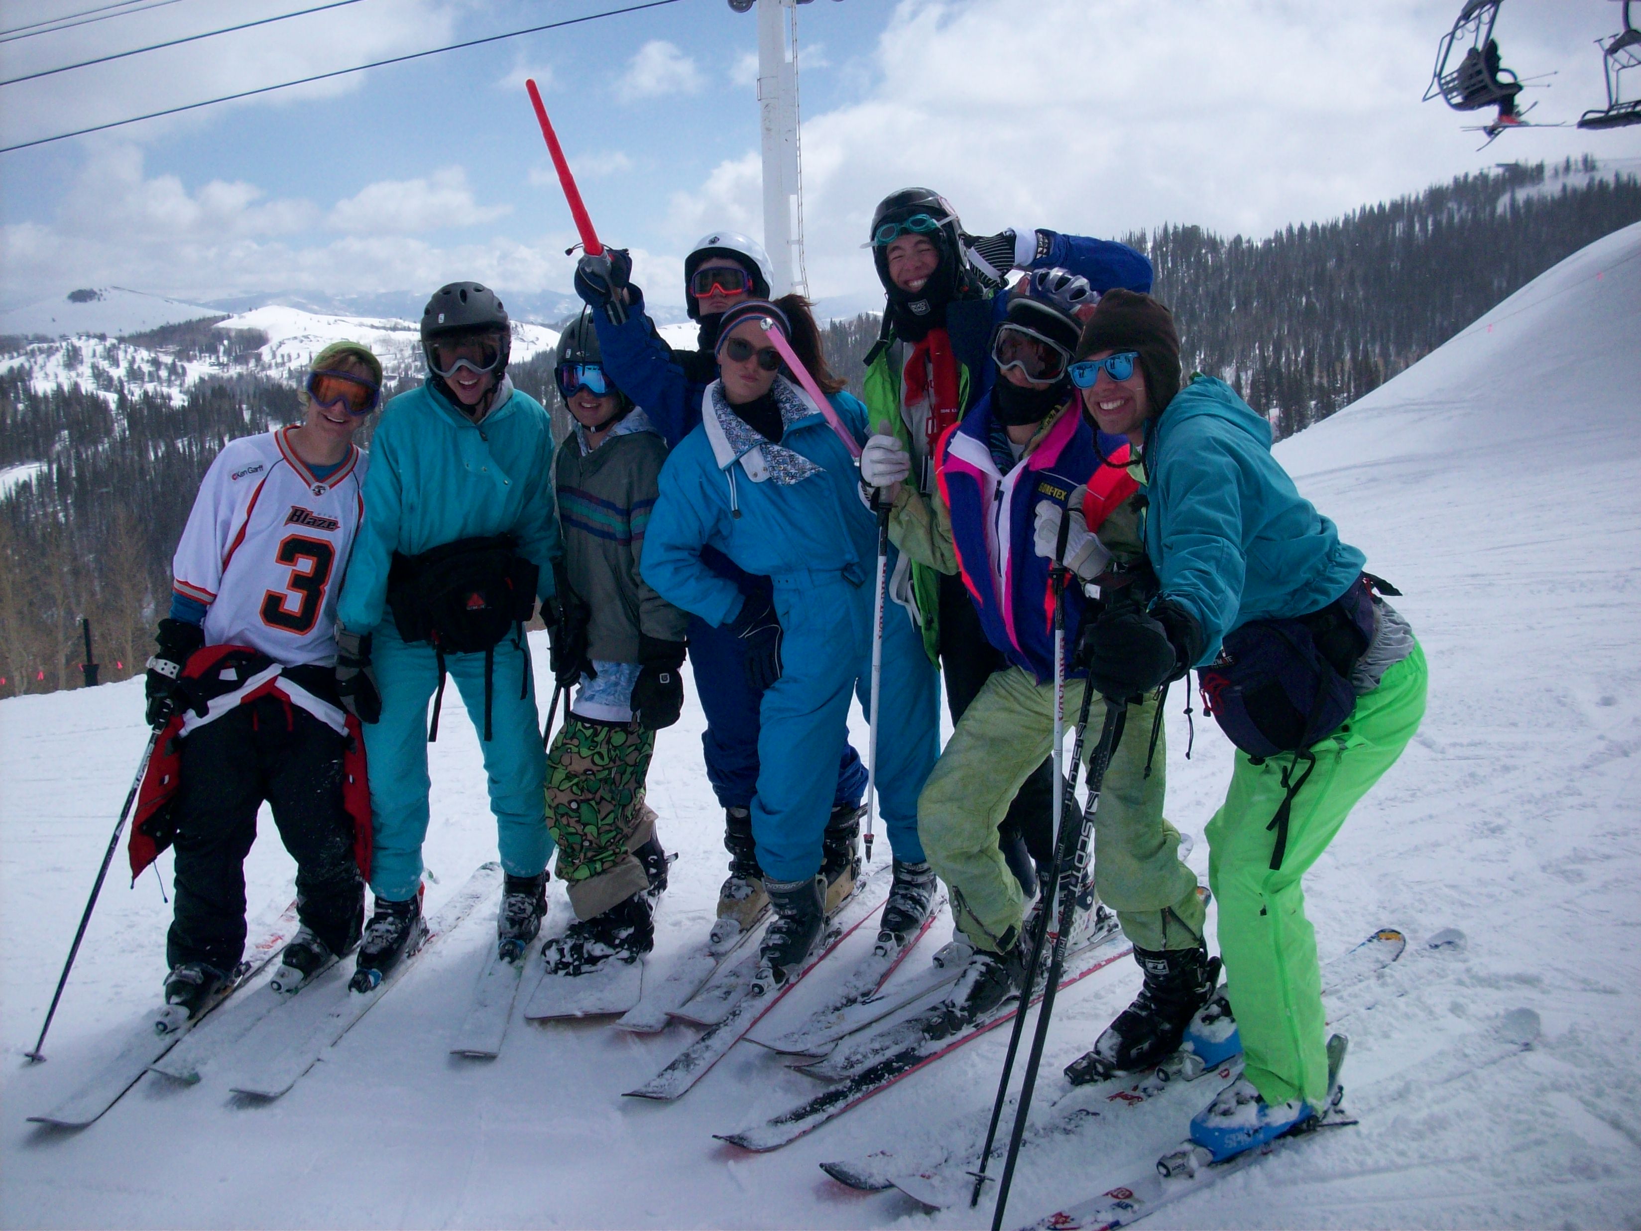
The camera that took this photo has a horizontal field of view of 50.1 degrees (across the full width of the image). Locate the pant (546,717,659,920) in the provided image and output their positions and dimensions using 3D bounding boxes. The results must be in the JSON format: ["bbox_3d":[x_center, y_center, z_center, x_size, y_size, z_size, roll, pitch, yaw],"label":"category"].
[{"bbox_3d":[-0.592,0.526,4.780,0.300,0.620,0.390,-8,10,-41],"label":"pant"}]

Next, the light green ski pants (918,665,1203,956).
[{"bbox_3d":[0.535,0.362,3.904,0.570,0.690,0.460,6,12,34],"label":"light green ski pants"}]

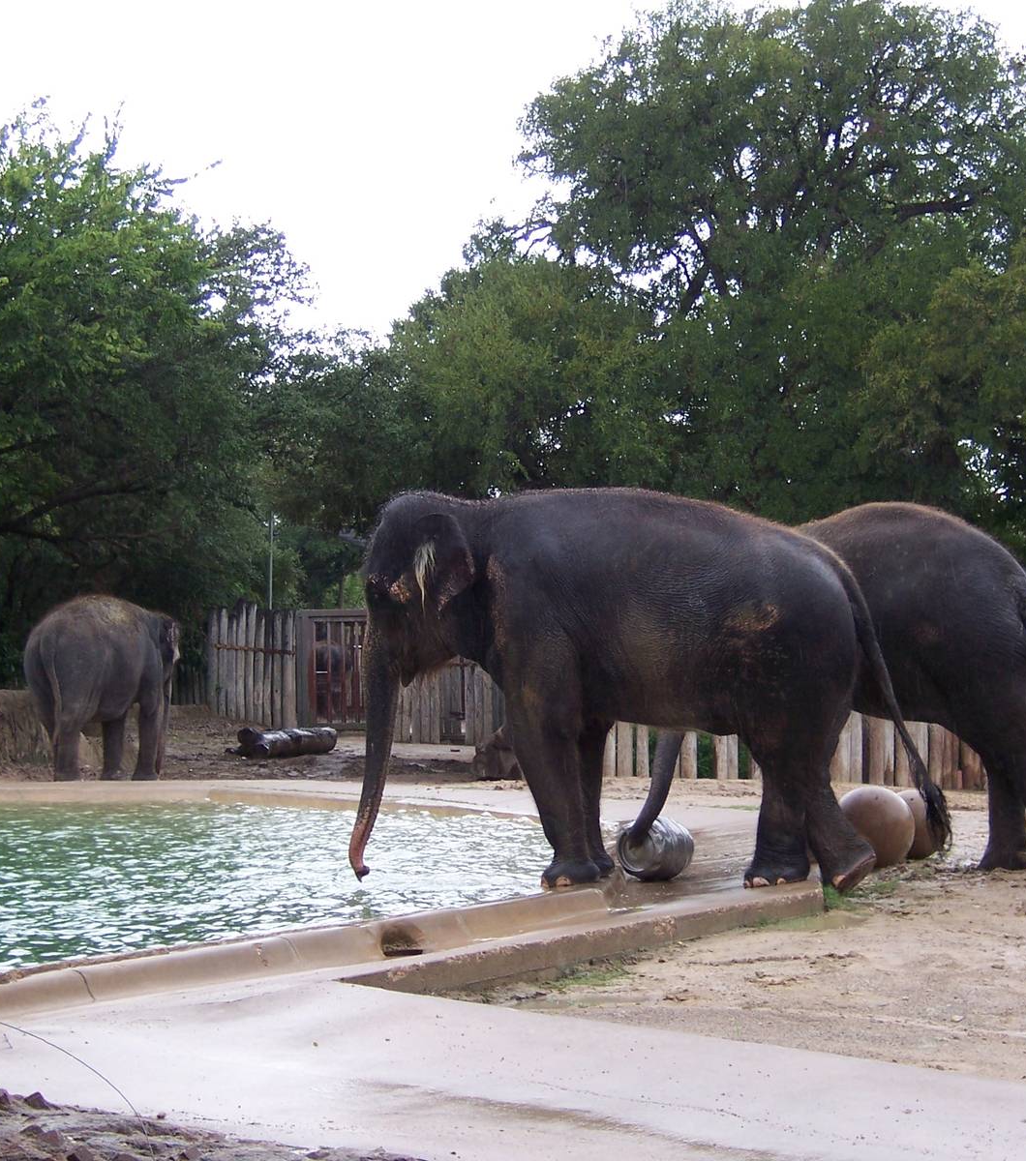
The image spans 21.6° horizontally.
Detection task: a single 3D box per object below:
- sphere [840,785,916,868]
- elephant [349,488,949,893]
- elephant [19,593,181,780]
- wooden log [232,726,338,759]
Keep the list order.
[{"bbox_3d":[2.538,1.729,18.800,0.560,0.560,0.560,0,-2,0],"label":"sphere"},{"bbox_3d":[0.842,0.655,16.600,3.600,2.440,1.300,0,-2,3],"label":"elephant"},{"bbox_3d":[-5.050,1.316,33.000,1.250,2.280,2.800,-1,-2,35],"label":"elephant"},{"bbox_3d":[-3.271,2.317,38.500,1.550,0.450,0.450,1,-2,-35],"label":"wooden log"}]

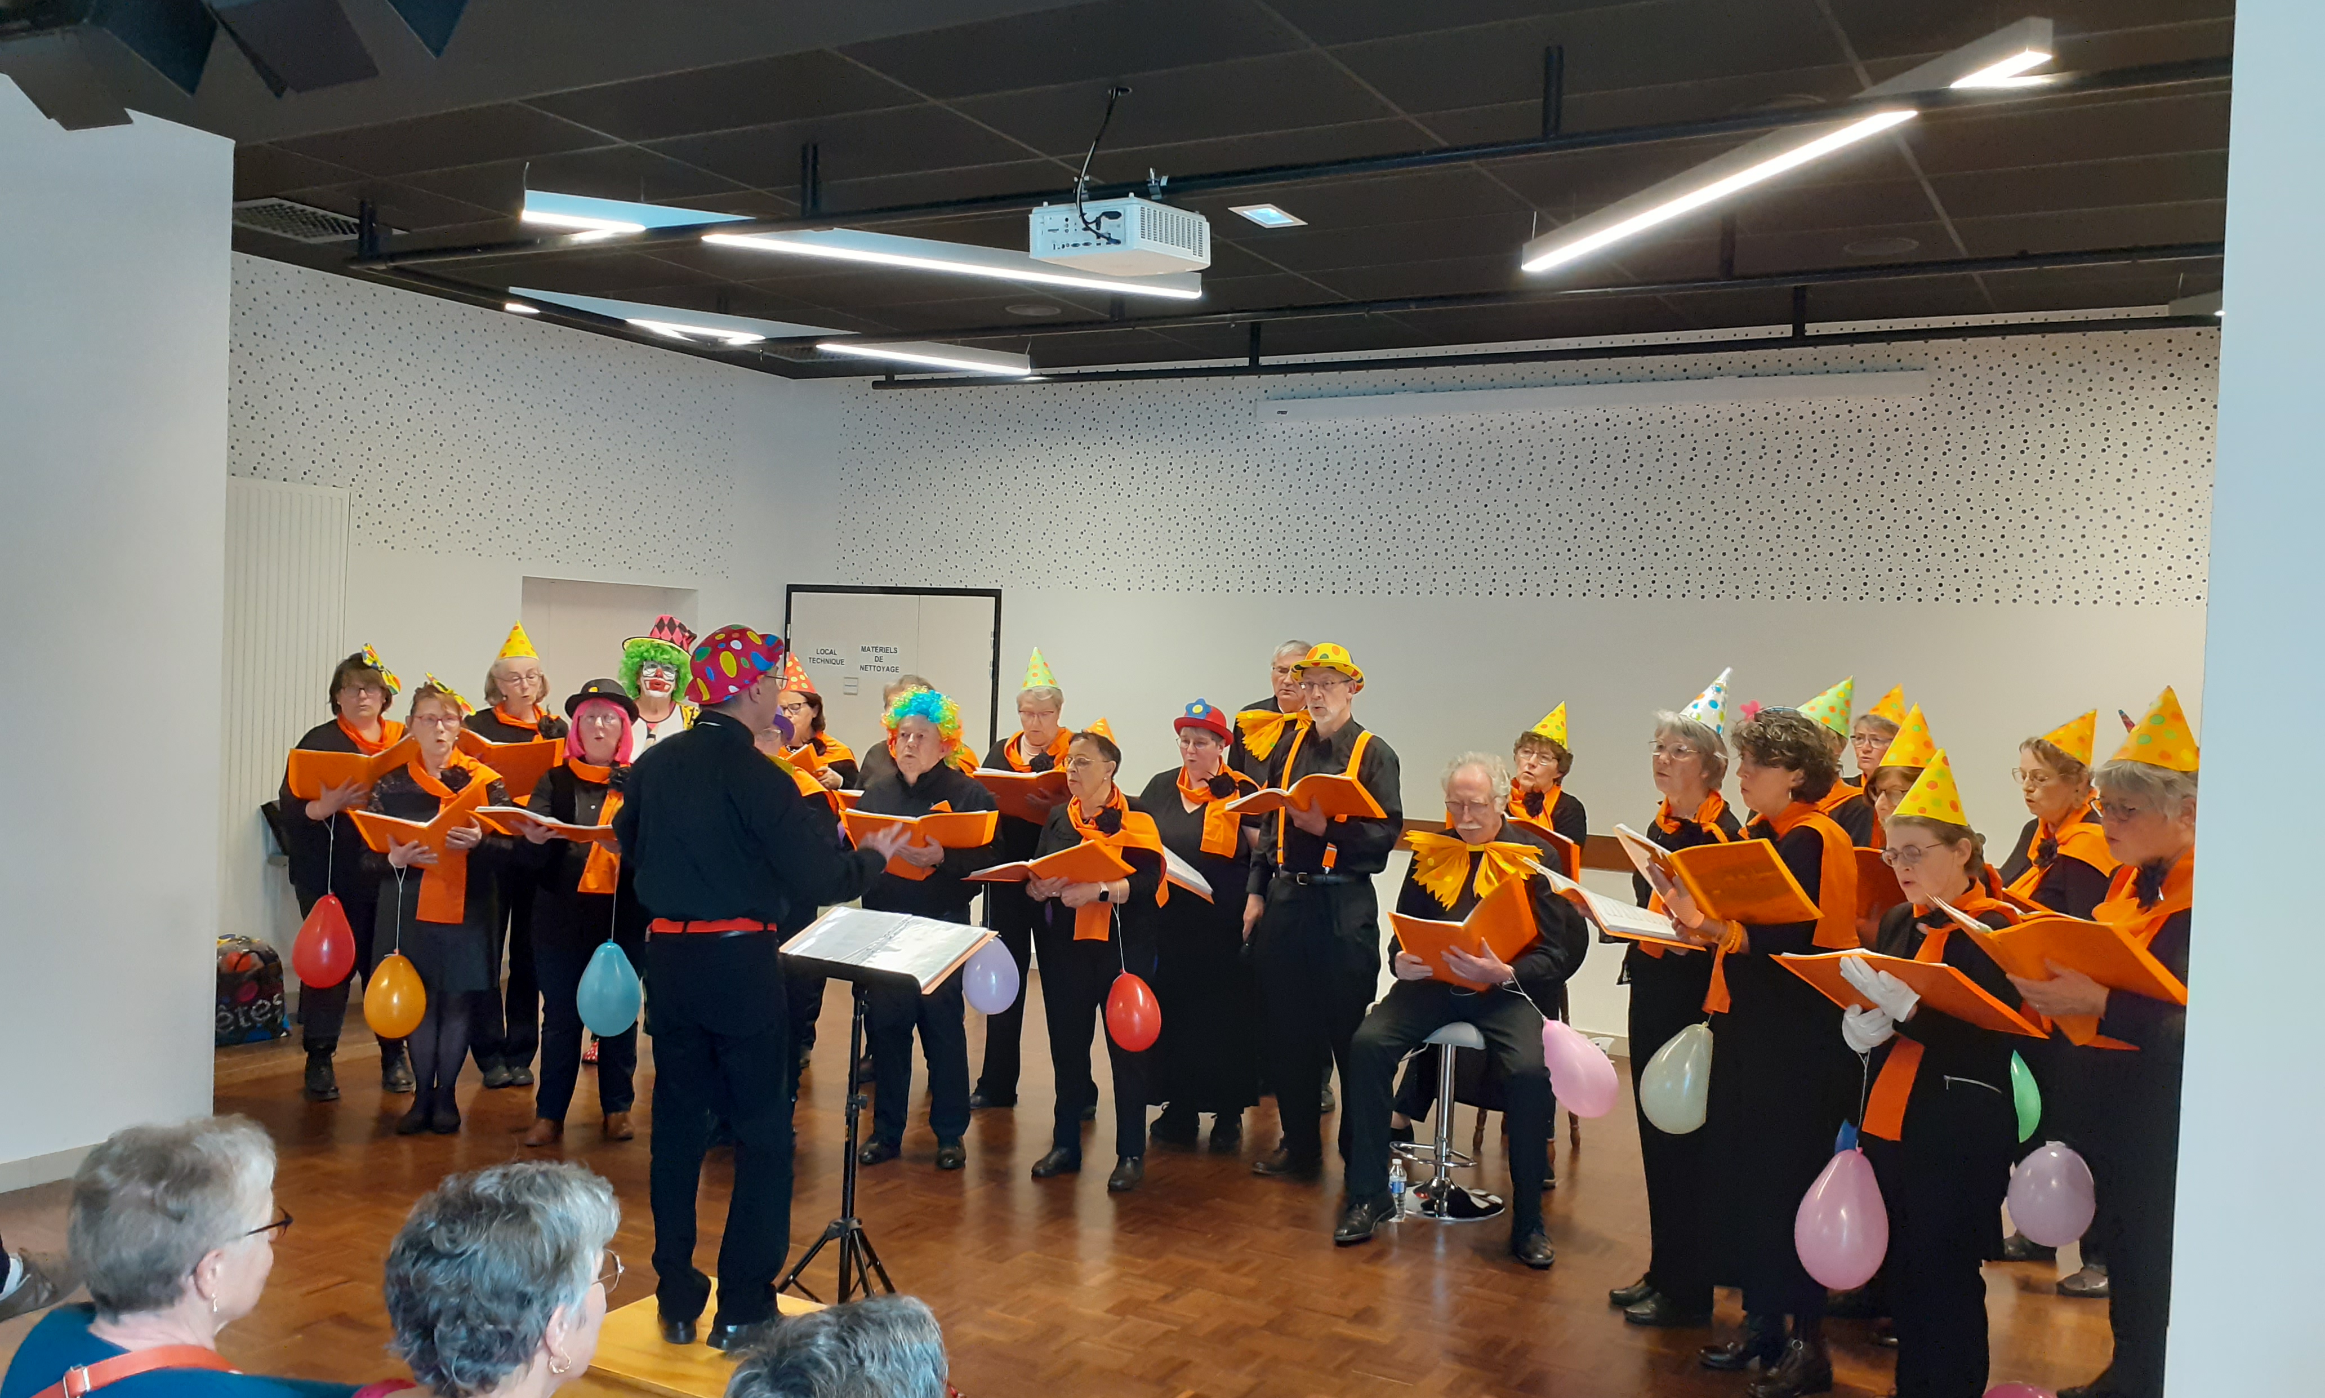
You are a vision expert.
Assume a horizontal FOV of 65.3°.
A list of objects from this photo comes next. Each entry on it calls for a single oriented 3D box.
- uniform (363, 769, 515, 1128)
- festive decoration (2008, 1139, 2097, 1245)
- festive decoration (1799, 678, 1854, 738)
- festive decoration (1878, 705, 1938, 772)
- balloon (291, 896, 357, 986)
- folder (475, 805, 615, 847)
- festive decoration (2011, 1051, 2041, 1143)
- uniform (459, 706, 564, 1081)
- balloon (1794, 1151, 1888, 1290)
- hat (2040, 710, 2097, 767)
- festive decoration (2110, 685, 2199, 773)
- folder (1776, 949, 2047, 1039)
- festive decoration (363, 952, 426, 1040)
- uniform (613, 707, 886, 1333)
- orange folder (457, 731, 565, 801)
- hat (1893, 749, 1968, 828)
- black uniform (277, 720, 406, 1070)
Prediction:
[{"bbox_3d":[-2.558,0.855,6.394,0.500,1.270,0.400,2,1,-14],"label":"uniform"},{"bbox_3d":[2.000,1.116,4.080,0.205,0.240,0.205,2,1,0],"label":"festive decoration"},{"bbox_3d":[1.830,0.023,5.000,0.160,0.160,0.160,32,-3,-18],"label":"festive decoration"},{"bbox_3d":[2.040,0.107,4.950,0.155,0.175,0.155,7,-3,-30],"label":"festive decoration"},{"bbox_3d":[-3.120,0.899,6.750,0.215,0.335,0.215,5,0,-25],"label":"balloon"},{"bbox_3d":[-2.086,0.457,6.240,0.480,0.050,0.310,5,-18,5],"label":"folder"},{"bbox_3d":[2.518,1.171,5.400,0.205,0.310,0.205,3,1,25],"label":"festive decoration"},{"bbox_3d":[-2.581,0.757,7.200,0.440,1.460,0.320,1,1,-25],"label":"uniform"},{"bbox_3d":[1.536,1.175,4.101,0.210,0.325,0.210,2,1,0],"label":"balloon"},{"bbox_3d":[2.735,0.116,5.480,0.160,0.170,0.160,31,-21,0],"label":"hat"},{"bbox_3d":[2.232,0.072,4.080,0.190,0.185,0.190,8,-7,0],"label":"festive decoration"},{"bbox_3d":[1.579,0.619,3.851,0.310,0.050,0.480,33,-18,-21],"label":"folder"},{"bbox_3d":[-2.618,1.014,6.194,0.215,0.295,0.215,2,1,0],"label":"festive decoration"},{"bbox_3d":[-0.999,0.752,4.326,0.500,1.460,0.460,3,2,37],"label":"uniform"},{"bbox_3d":[-2.477,0.250,6.832,0.450,0.290,0.120,-1,42,-5],"label":"orange folder"},{"bbox_3d":[1.784,0.206,4.200,0.160,0.175,0.160,11,-5,-30],"label":"hat"},{"bbox_3d":[-3.110,0.741,6.878,0.500,1.310,0.400,1,2,-25],"label":"black uniform"}]

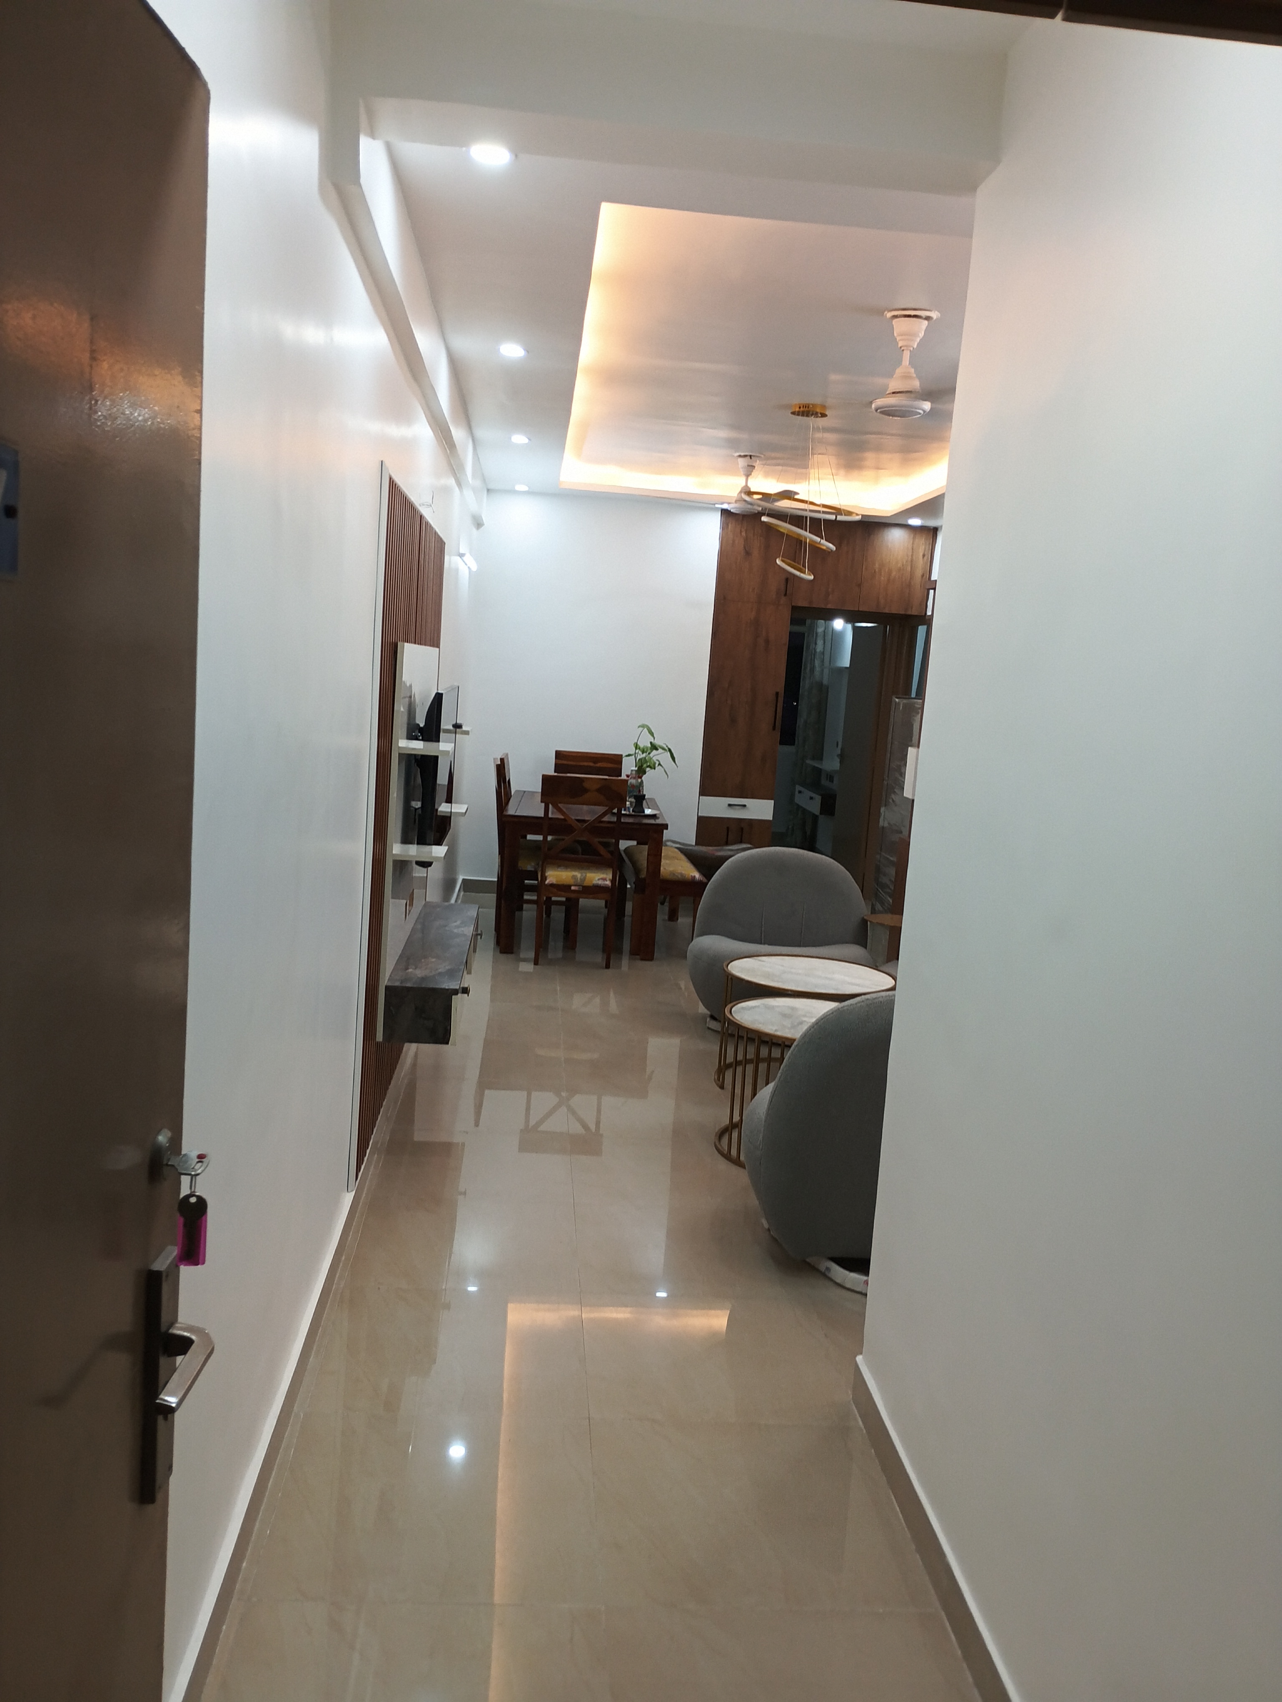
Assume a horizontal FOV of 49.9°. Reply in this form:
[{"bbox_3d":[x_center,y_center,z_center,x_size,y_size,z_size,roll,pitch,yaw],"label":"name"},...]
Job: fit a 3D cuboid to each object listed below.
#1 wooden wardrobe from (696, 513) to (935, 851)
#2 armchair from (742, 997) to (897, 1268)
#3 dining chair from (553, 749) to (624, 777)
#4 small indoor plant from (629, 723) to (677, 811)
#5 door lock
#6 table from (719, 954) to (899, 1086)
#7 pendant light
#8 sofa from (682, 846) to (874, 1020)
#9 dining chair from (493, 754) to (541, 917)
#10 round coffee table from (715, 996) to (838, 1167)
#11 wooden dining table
[{"bbox_3d":[1.123,-0.933,9.564,1.446,2.629,0.548,3,8,-5],"label":"wooden wardrobe"},{"bbox_3d":[0.748,0.716,3.907,0.906,0.785,0.876,3,7,-5],"label":"armchair"},{"bbox_3d":[-0.363,-0.118,8.977,0.453,1.006,0.503,3,7,-5],"label":"dining chair"},{"bbox_3d":[0.052,-0.497,8.185,0.292,0.503,0.272,3,7,-5],"label":"small indoor plant"},{"bbox_3d":[-0.427,0.492,1.240,0.056,0.224,0.131,4,7,0],"label":"door lock"},{"bbox_3d":[0.629,0.695,5.321,0.659,0.455,0.659,3,7,-5],"label":"table"},{"bbox_3d":[0.731,-1.595,6.156,0.533,0.755,0.503,3,7,-5],"label":"pendant light"},{"bbox_3d":[0.670,0.407,6.294,0.906,0.785,0.876,3,7,-5],"label":"sofa"},{"bbox_3d":[-0.600,0.005,7.877,0.503,1.006,0.463,3,7,-5],"label":"dining chair"},{"bbox_3d":[0.557,0.780,4.594,0.581,0.458,0.581,4,7,-1],"label":"round coffee table"},{"bbox_3d":[-0.352,0.111,8.174,0.896,0.757,1.490,4,7,-3],"label":"wooden dining table"}]

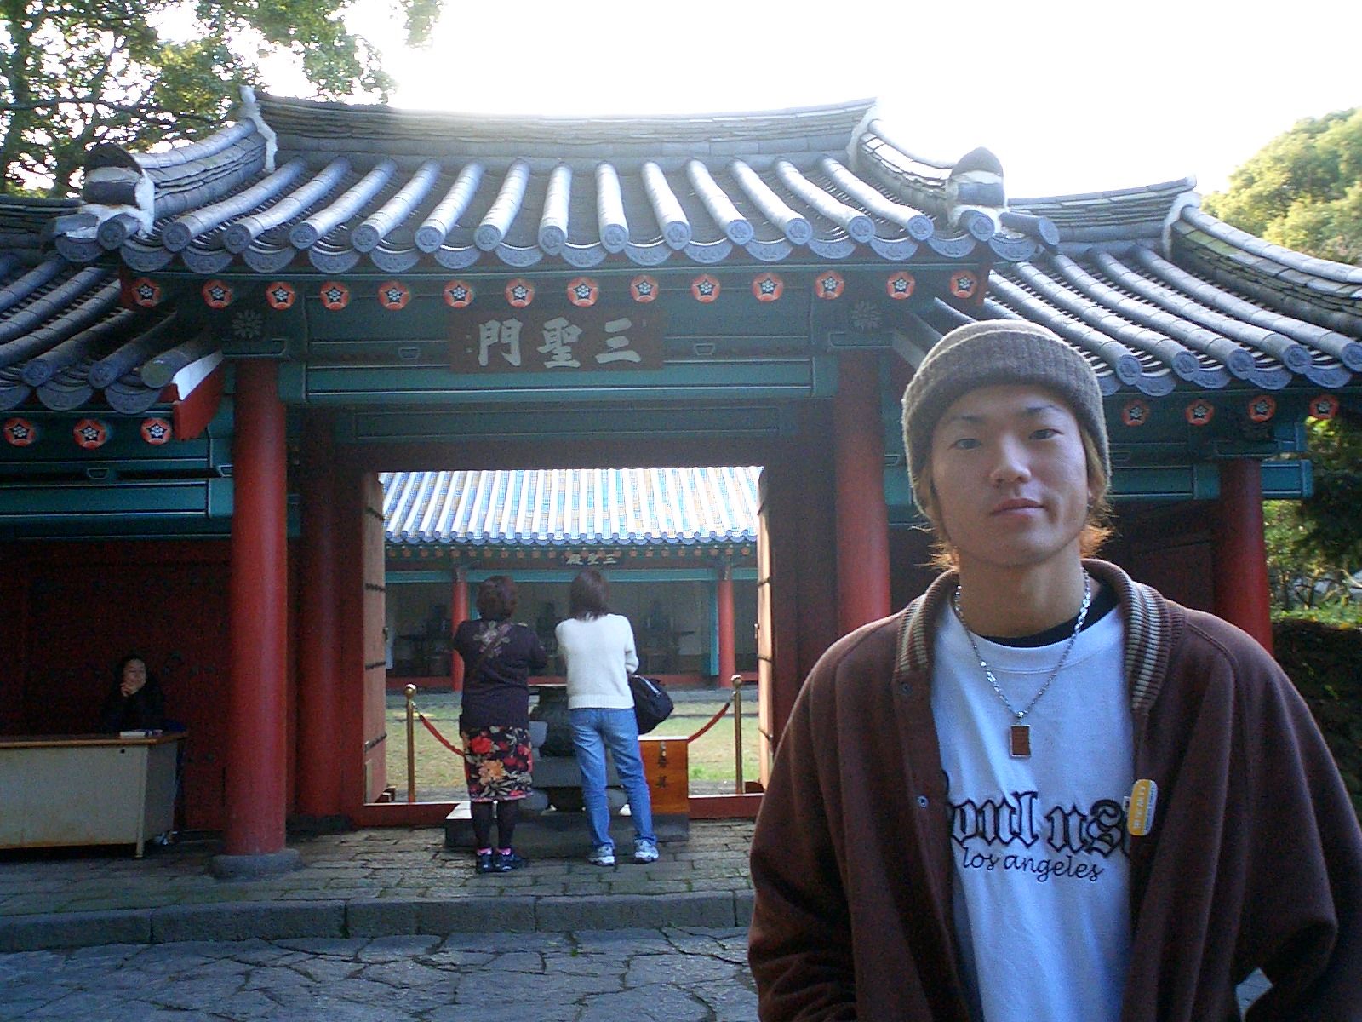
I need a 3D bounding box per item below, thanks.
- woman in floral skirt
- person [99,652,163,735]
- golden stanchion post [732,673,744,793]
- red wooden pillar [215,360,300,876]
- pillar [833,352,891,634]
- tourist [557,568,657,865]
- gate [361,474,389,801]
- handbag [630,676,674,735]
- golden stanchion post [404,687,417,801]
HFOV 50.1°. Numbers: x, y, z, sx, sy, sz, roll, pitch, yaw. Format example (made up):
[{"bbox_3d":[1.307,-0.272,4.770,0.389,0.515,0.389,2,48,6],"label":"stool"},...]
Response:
[{"bbox_3d":[-1.010,1.159,8.157,0.510,1.600,0.370,-1,-5,3],"label":"woman in floral skirt"},{"bbox_3d":[-3.481,1.514,9.311,0.500,1.190,0.650,1,-5,-24],"label":"person"},{"bbox_3d":[0.401,1.623,10.218,0.260,0.950,0.260,-1,-5,-2],"label":"golden stanchion post"},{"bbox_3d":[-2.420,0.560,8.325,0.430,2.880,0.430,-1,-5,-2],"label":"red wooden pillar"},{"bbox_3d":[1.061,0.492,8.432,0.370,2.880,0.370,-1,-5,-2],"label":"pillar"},{"bbox_3d":[-0.423,1.142,8.246,0.540,1.626,0.380,-1,-5,-2],"label":"tourist"},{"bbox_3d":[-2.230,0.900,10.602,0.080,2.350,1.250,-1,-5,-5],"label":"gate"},{"bbox_3d":[-0.175,1.104,8.296,0.320,0.340,0.180,-1,-5,-2],"label":"handbag"},{"bbox_3d":[-1.876,1.674,10.148,0.260,0.940,0.260,-1,-5,-2],"label":"golden stanchion post"}]

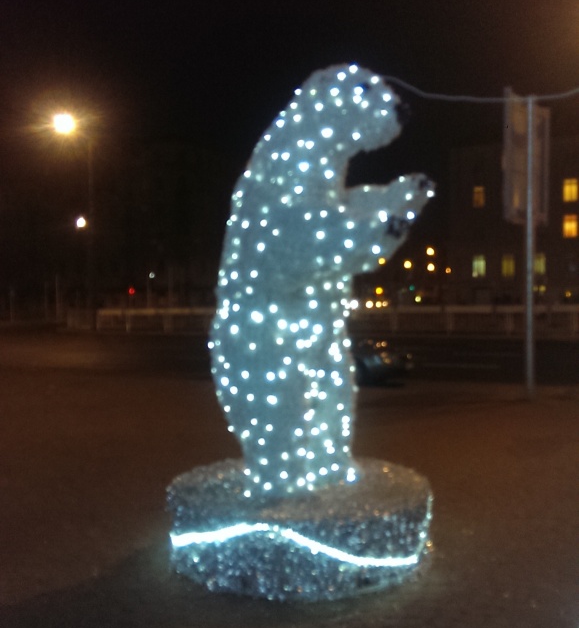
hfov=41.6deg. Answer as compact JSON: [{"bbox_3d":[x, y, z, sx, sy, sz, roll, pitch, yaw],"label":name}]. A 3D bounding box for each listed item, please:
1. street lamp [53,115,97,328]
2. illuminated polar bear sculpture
[{"bbox_3d":[-11.300,-4.900,40.000,1.900,11.200,0.400,-1,1,-32],"label":"street lamp"},{"bbox_3d":[0.075,-0.055,4.750,1.620,3.030,1.600,0,1,18],"label":"illuminated polar bear sculpture"}]

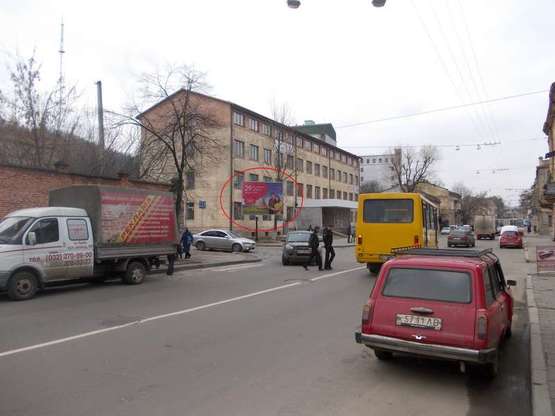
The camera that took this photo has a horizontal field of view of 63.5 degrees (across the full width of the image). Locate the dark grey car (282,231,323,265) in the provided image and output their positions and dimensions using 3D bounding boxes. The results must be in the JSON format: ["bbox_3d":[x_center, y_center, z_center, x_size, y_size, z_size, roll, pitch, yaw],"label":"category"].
[{"bbox_3d":[1.073,1.952,21.477,1.750,1.510,4.200,0,-2,0],"label":"dark grey car"}]

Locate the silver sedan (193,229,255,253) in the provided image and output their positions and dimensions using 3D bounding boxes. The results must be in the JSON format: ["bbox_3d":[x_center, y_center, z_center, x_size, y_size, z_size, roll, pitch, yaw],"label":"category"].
[{"bbox_3d":[-3.760,2.259,30.881,4.600,1.460,1.800,0,-2,22],"label":"silver sedan"}]

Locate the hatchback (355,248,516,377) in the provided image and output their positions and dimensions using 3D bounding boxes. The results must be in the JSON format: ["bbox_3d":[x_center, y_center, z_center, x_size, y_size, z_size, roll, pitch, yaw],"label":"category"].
[{"bbox_3d":[2.690,1.430,7.031,1.640,1.490,4.100,-1,-3,30],"label":"hatchback"}]

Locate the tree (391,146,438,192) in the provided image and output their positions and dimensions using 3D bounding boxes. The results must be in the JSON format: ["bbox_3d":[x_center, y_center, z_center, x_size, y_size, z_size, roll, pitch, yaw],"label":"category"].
[{"bbox_3d":[19.447,-1.899,64.246,5.900,12.800,5.900,-1,-3,29],"label":"tree"}]

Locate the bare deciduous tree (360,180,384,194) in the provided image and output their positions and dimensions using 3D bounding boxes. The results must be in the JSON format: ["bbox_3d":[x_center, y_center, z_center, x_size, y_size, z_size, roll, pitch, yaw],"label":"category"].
[{"bbox_3d":[20.109,-0.155,95.111,7.000,12.000,7.000,-1,-3,29],"label":"bare deciduous tree"}]

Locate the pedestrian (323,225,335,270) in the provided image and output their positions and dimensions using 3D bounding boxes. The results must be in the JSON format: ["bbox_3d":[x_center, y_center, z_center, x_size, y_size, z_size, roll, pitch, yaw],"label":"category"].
[{"bbox_3d":[2.103,1.644,18.343,0.550,1.790,0.500,-1,-3,14],"label":"pedestrian"}]

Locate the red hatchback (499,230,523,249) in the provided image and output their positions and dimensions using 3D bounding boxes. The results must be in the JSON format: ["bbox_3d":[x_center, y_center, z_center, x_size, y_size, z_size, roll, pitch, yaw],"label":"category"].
[{"bbox_3d":[20.445,2.713,39.162,1.680,1.480,4.000,-1,-3,29],"label":"red hatchback"}]

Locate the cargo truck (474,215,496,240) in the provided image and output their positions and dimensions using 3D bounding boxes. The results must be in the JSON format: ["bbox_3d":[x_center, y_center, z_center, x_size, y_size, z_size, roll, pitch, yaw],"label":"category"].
[{"bbox_3d":[27.940,2.667,59.778,2.400,3.100,6.500,-1,-3,29],"label":"cargo truck"}]

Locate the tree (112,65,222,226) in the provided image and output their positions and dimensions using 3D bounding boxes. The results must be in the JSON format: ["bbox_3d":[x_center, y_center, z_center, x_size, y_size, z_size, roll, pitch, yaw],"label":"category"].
[{"bbox_3d":[-6.315,-2.770,26.158,6.200,11.000,6.000,1,-3,-14],"label":"tree"}]

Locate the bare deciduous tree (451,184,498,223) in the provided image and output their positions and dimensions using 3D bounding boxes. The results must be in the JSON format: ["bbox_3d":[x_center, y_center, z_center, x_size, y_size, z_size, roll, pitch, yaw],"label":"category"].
[{"bbox_3d":[52.114,0.200,118.256,10.800,13.300,9.800,-1,-3,29],"label":"bare deciduous tree"}]

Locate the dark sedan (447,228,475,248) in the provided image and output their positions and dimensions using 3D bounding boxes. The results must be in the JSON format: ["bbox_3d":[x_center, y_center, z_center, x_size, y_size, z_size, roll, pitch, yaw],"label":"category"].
[{"bbox_3d":[16.323,2.682,39.338,1.750,1.480,4.400,-1,-3,29],"label":"dark sedan"}]

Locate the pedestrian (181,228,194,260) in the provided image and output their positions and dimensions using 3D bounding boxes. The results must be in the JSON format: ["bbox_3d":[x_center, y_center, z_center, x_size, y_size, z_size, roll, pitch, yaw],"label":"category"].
[{"bbox_3d":[-4.793,1.856,23.839,0.600,1.660,0.420,-2,-3,37],"label":"pedestrian"}]

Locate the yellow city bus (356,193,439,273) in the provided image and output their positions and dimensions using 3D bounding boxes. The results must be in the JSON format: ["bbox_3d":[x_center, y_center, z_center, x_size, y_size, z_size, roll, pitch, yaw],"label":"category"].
[{"bbox_3d":[5.505,1.172,19.252,2.300,2.970,7.300,-1,-2,25],"label":"yellow city bus"}]

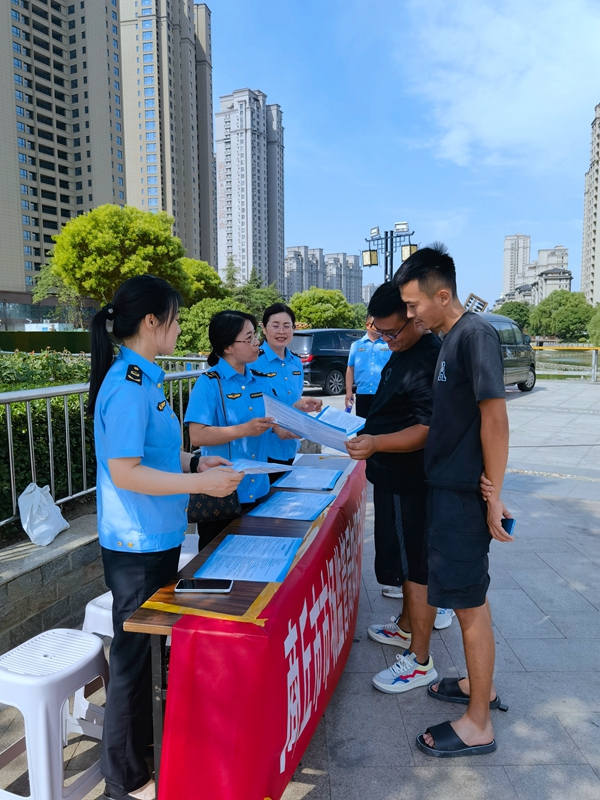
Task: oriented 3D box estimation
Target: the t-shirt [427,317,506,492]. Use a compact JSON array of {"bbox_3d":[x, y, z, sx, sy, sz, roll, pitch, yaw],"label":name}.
[{"bbox_3d":[0.578,-0.009,2.254,0.280,0.640,0.470,0,7,3],"label":"t-shirt"}]

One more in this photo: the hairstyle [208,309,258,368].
[{"bbox_3d":[-0.291,-0.265,2.650,0.210,0.250,0.180,4,8,30],"label":"hairstyle"}]

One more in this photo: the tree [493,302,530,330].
[{"bbox_3d":[29.968,-11.070,88.000,5.800,5.900,5.800,0,7,0],"label":"tree"}]

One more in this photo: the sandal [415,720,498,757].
[{"bbox_3d":[0.553,1.184,2.212,0.285,0.090,0.108,-1,7,-7],"label":"sandal"}]

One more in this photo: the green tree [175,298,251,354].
[{"bbox_3d":[-3.377,-2.546,23.864,3.100,2.620,3.000,0,7,0],"label":"green tree"}]

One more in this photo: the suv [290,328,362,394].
[{"bbox_3d":[1.438,-1.244,18.766,1.900,1.810,5.100,7,10,44],"label":"suv"}]

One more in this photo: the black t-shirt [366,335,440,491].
[{"bbox_3d":[0.477,0.048,2.600,0.340,0.650,0.480,-2,7,-14],"label":"black t-shirt"}]

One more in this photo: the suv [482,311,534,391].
[{"bbox_3d":[3.677,-1.065,14.203,1.840,1.850,4.800,5,9,41],"label":"suv"}]

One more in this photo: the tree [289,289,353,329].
[{"bbox_3d":[1.447,-5.486,42.000,4.500,4.100,4.500,0,7,0],"label":"tree"}]

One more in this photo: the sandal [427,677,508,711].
[{"bbox_3d":[0.679,1.178,2.536,0.290,0.085,0.115,2,7,19],"label":"sandal"}]

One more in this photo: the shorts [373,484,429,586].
[{"bbox_3d":[0.452,0.488,2.744,0.280,0.550,0.420,0,7,3],"label":"shorts"}]

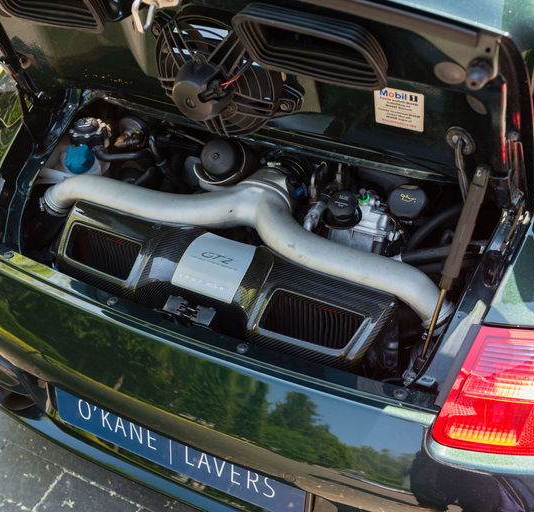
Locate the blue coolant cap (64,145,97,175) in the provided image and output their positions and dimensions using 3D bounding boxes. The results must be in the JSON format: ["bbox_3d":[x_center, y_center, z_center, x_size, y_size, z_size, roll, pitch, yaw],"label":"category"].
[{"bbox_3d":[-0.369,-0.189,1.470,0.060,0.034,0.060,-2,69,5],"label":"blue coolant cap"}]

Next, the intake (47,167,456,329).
[{"bbox_3d":[-0.028,-0.081,1.355,0.810,0.120,0.230,17,43,22],"label":"intake"}]

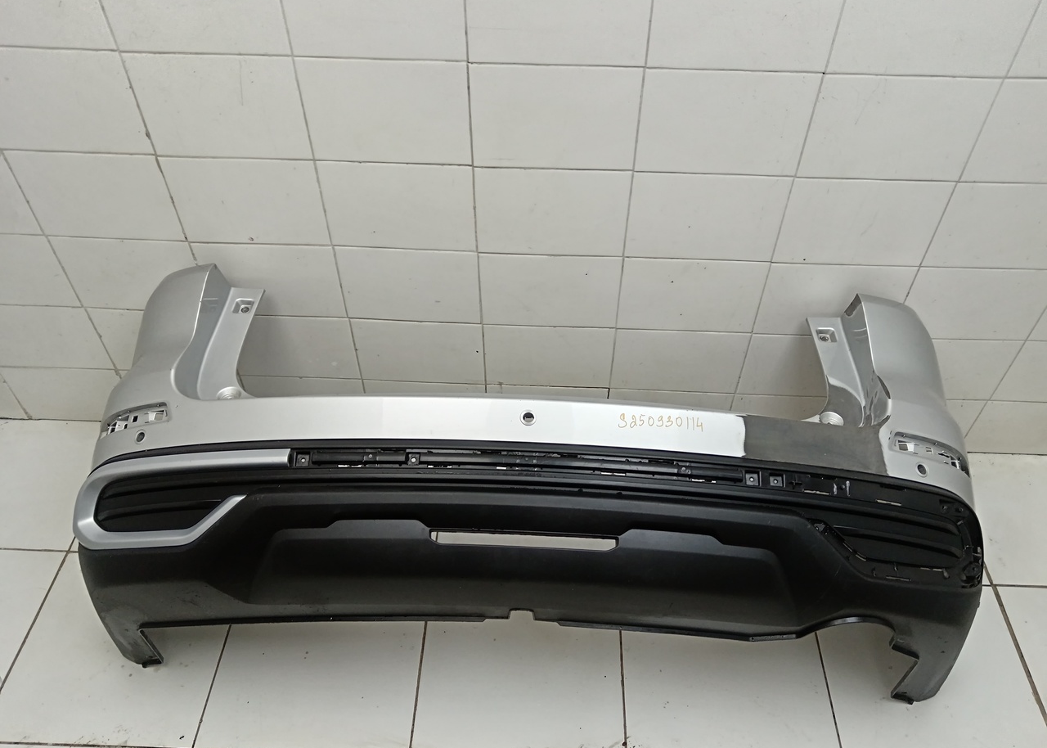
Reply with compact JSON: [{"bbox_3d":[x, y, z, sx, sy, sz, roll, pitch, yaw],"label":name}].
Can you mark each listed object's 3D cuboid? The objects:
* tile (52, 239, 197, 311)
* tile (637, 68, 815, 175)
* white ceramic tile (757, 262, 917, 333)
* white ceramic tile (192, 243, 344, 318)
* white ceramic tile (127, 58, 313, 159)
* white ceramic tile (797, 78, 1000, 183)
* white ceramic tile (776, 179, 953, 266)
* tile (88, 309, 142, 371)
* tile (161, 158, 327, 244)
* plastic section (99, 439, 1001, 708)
[{"bbox_3d":[-0.850,-0.216,1.788,0.300,0.200,0.008,2,47,2],"label":"tile"},{"bbox_3d":[0.360,-0.447,1.456,0.300,0.200,0.009,2,47,1],"label":"tile"},{"bbox_3d":[0.658,-0.157,1.743,0.300,0.200,0.008,2,47,2],"label":"white ceramic tile"},{"bbox_3d":[-0.548,-0.203,1.777,0.300,0.200,0.009,2,47,1],"label":"white ceramic tile"},{"bbox_3d":[-0.545,-0.480,1.483,0.300,0.200,0.010,2,47,1],"label":"white ceramic tile"},{"bbox_3d":[0.660,-0.435,1.448,0.300,0.200,0.008,2,47,2],"label":"white ceramic tile"},{"bbox_3d":[0.660,-0.300,1.601,0.300,0.200,0.010,2,47,1],"label":"white ceramic tile"},{"bbox_3d":[-0.852,-0.077,1.935,0.300,0.200,0.008,2,47,2],"label":"tile"},{"bbox_3d":[-0.547,-0.341,1.630,0.300,0.200,0.010,2,47,1],"label":"tile"},{"bbox_3d":[-0.006,0.372,1.462,1.830,0.490,0.522,2,89,1],"label":"plastic section"}]

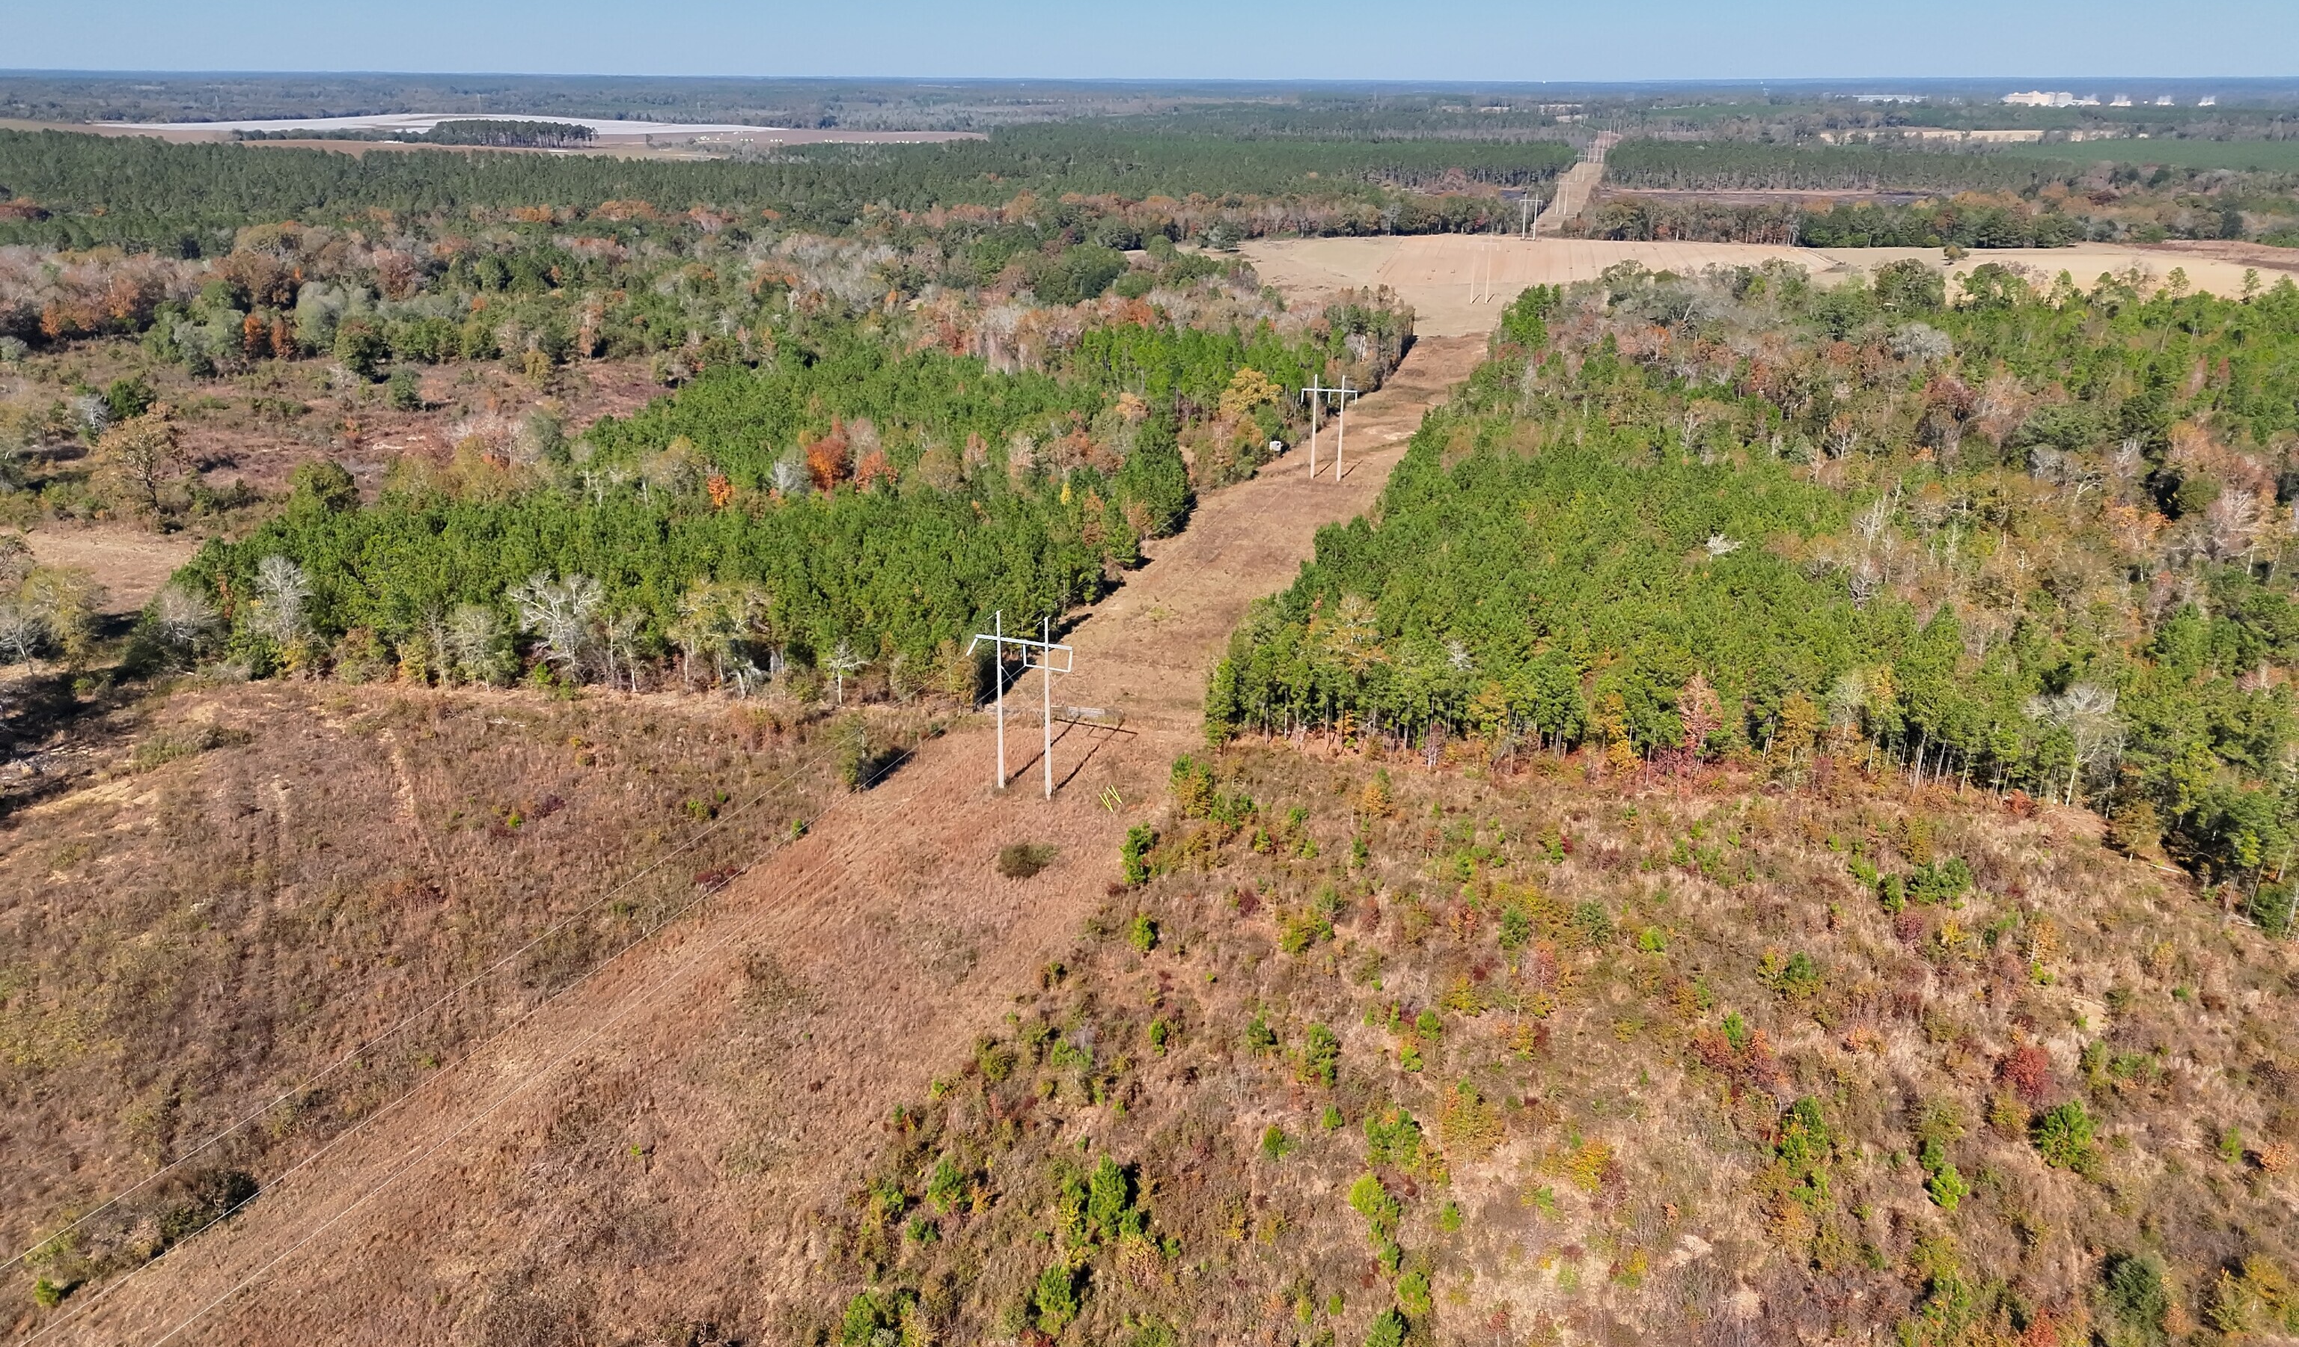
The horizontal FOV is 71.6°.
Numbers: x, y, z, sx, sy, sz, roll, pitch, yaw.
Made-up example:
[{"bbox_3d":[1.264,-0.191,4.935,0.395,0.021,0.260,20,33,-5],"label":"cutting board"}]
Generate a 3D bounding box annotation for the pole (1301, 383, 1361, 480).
[{"bbox_3d":[38.213,-52.241,339.964,12.000,22.580,0.800,6,22,16],"label":"pole"}]

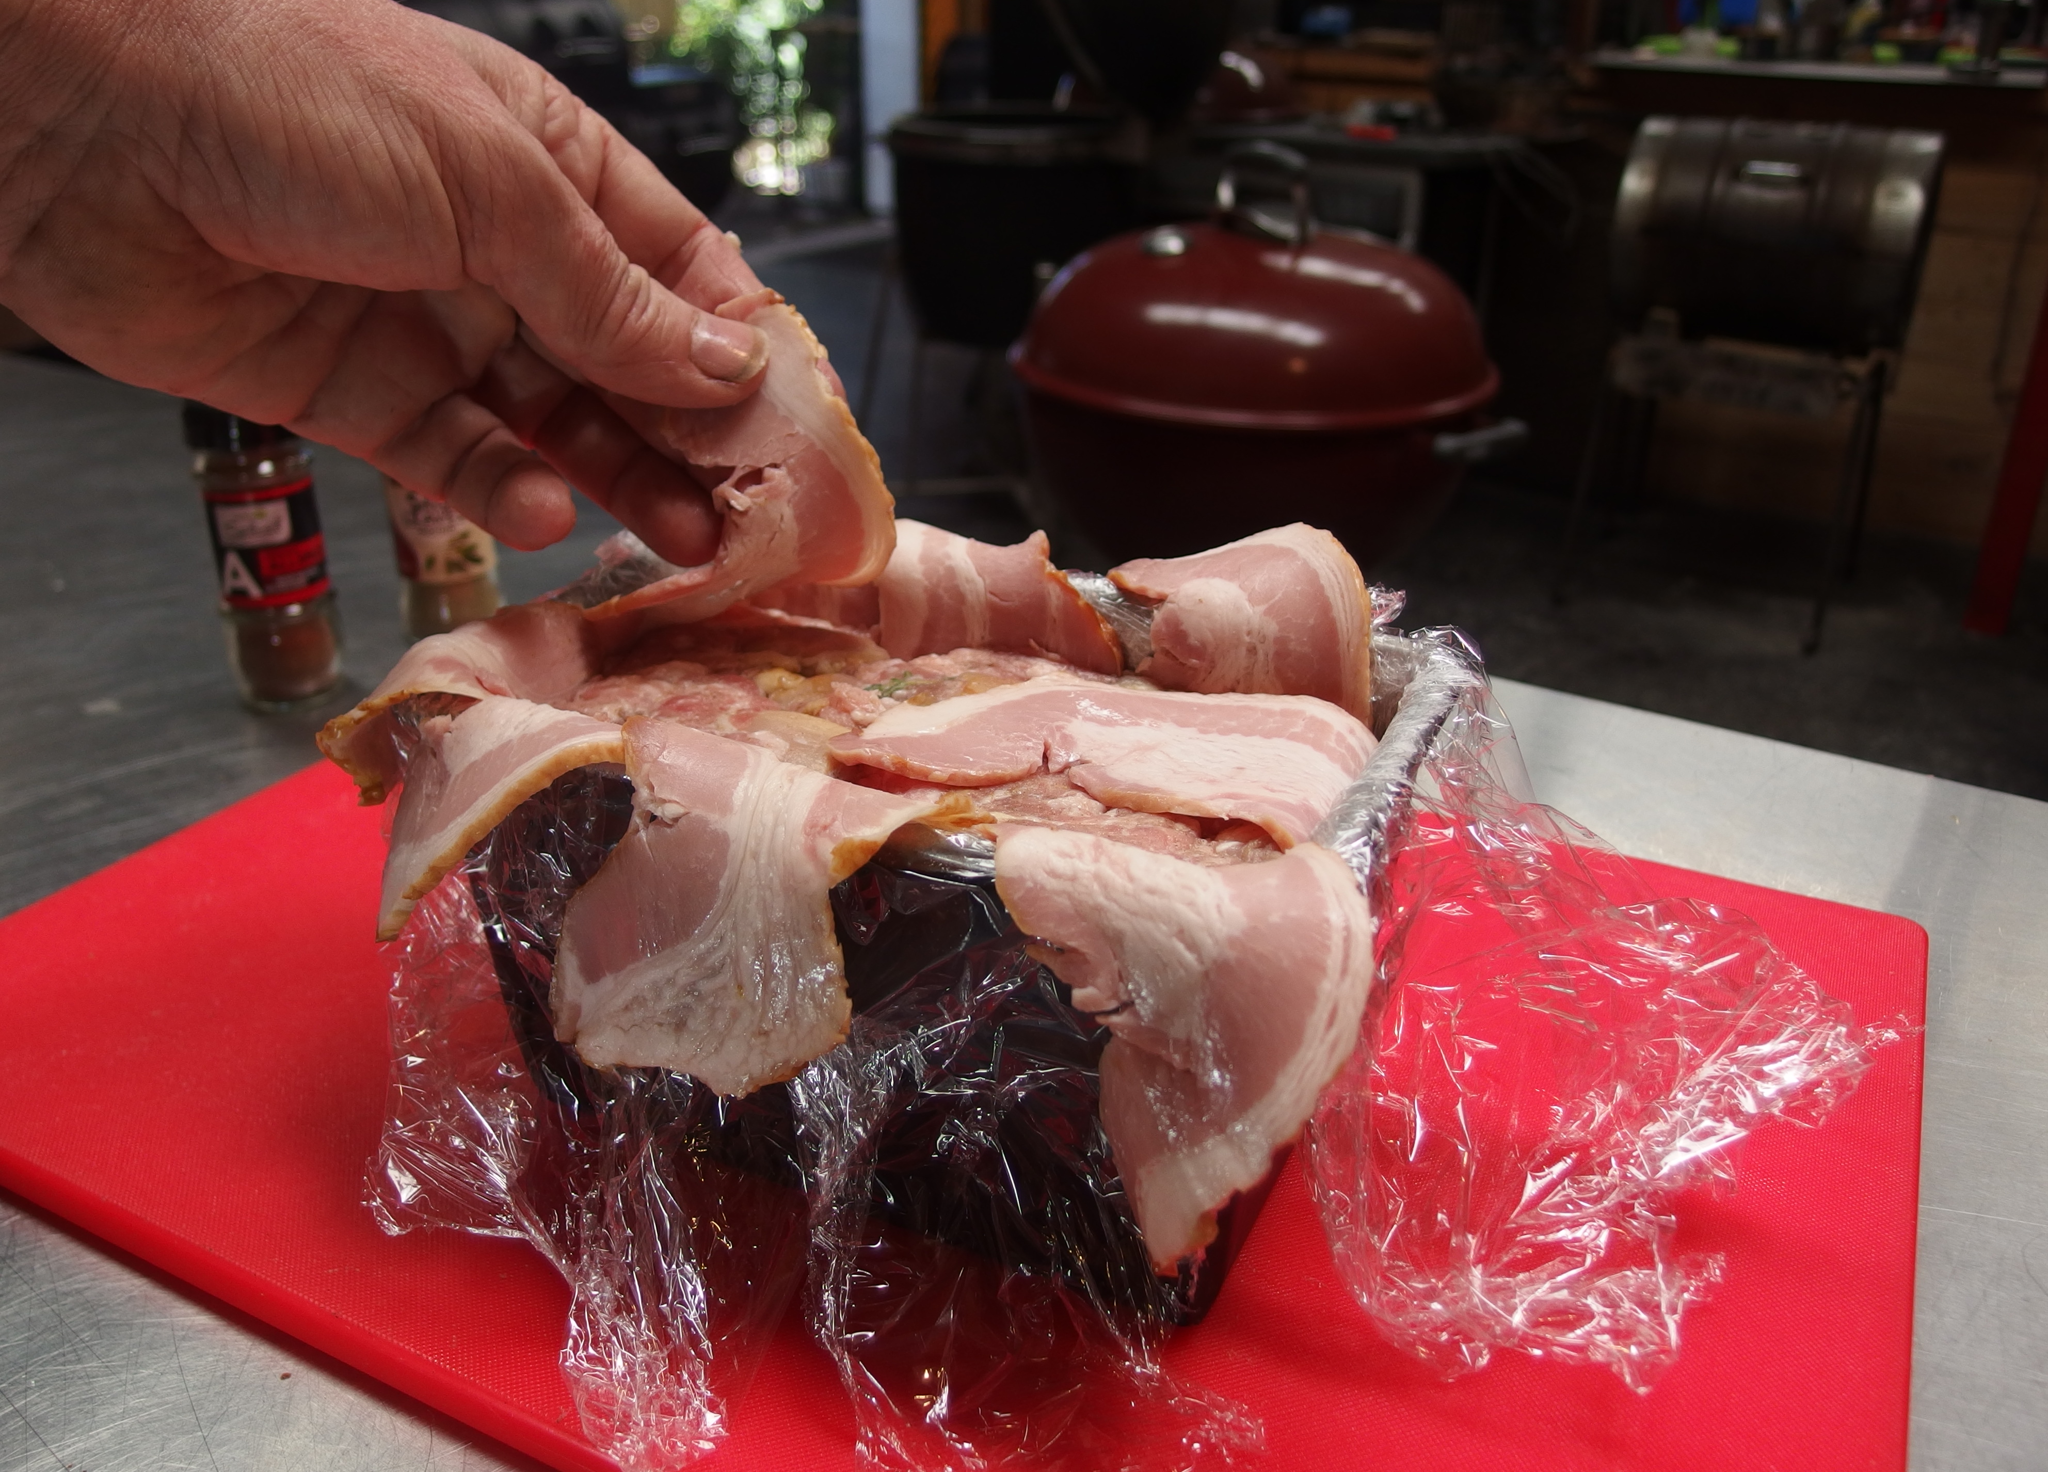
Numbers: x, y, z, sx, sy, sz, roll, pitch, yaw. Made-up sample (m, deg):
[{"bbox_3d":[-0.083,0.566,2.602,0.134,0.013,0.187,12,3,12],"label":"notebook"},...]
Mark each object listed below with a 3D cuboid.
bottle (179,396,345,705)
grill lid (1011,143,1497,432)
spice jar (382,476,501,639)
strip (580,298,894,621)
[{"bbox_3d":[-0.276,-0.073,0.605,0.042,0.125,0.042,-11,28,-23],"label":"bottle"},{"bbox_3d":[0.278,-0.568,1.954,0.580,0.250,0.580,1,26,0],"label":"grill lid"},{"bbox_3d":[-0.231,-0.091,0.660,0.039,0.111,0.039,-8,27,-18],"label":"spice jar"},{"bbox_3d":[-0.065,-0.062,0.372,0.070,0.062,0.050,-8,27,-18],"label":"strip"}]

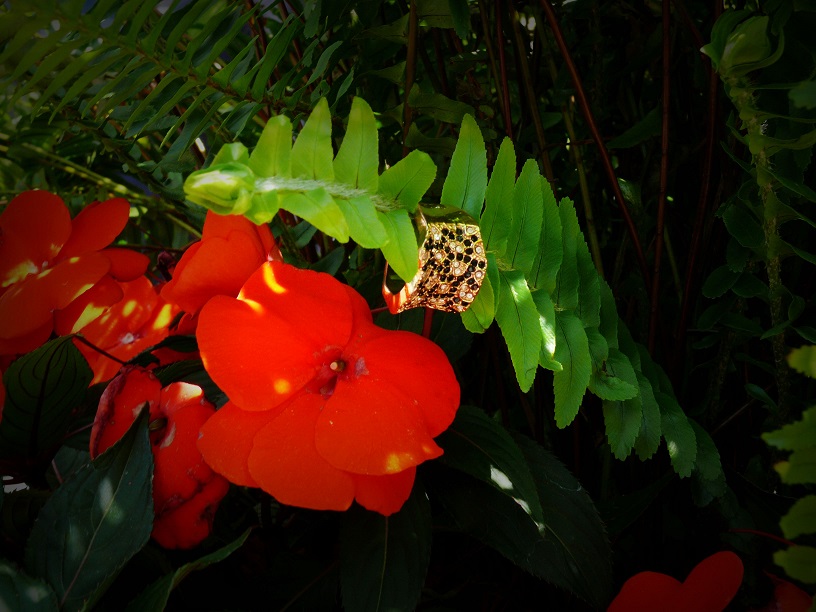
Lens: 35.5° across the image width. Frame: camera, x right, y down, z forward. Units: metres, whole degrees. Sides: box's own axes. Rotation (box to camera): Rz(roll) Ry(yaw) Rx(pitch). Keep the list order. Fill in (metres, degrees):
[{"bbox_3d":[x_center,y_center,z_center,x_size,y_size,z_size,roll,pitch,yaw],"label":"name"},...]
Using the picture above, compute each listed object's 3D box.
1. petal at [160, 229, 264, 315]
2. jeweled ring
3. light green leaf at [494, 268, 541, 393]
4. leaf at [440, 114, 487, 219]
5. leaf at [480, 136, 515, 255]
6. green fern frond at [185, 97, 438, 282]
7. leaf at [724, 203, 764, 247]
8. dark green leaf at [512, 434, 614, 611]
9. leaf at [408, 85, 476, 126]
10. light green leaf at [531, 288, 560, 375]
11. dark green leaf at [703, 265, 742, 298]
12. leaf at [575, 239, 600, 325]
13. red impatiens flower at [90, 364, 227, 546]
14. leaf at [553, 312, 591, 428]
[{"bbox_3d":[-0.057,-0.010,0.370,0.029,0.025,0.011,11,-18,15],"label":"petal"},{"bbox_3d":[0.006,-0.011,0.300,0.018,0.025,0.021,-3,8,-25],"label":"jeweled ring"},{"bbox_3d":[0.027,0.006,0.309,0.009,0.029,0.005,-14,0,-29],"label":"light green leaf"},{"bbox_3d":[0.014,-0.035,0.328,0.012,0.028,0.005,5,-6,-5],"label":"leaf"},{"bbox_3d":[0.022,-0.026,0.307,0.008,0.029,0.005,1,7,-30],"label":"leaf"},{"bbox_3d":[-0.022,-0.026,0.287,0.055,0.039,0.023,-3,6,-24],"label":"green fern frond"},{"bbox_3d":[0.098,-0.023,0.370,0.012,0.011,0.005,-17,6,6],"label":"leaf"},{"bbox_3d":[0.041,0.064,0.375,0.034,0.012,0.068,-31,70,-27],"label":"dark green leaf"},{"bbox_3d":[0.010,-0.065,0.410,0.022,0.011,0.007,11,6,-6],"label":"leaf"},{"bbox_3d":[0.034,0.006,0.316,0.008,0.020,0.005,-7,0,-33],"label":"light green leaf"},{"bbox_3d":[0.111,-0.009,0.450,0.010,0.018,0.005,52,7,24],"label":"dark green leaf"},{"bbox_3d":[0.051,-0.007,0.362,0.009,0.027,0.006,-2,-6,17],"label":"leaf"},{"bbox_3d":[-0.069,0.042,0.352,0.036,0.047,0.024,5,6,19],"label":"red impatiens flower"},{"bbox_3d":[0.045,0.018,0.348,0.011,0.032,0.006,-1,-9,15],"label":"leaf"}]

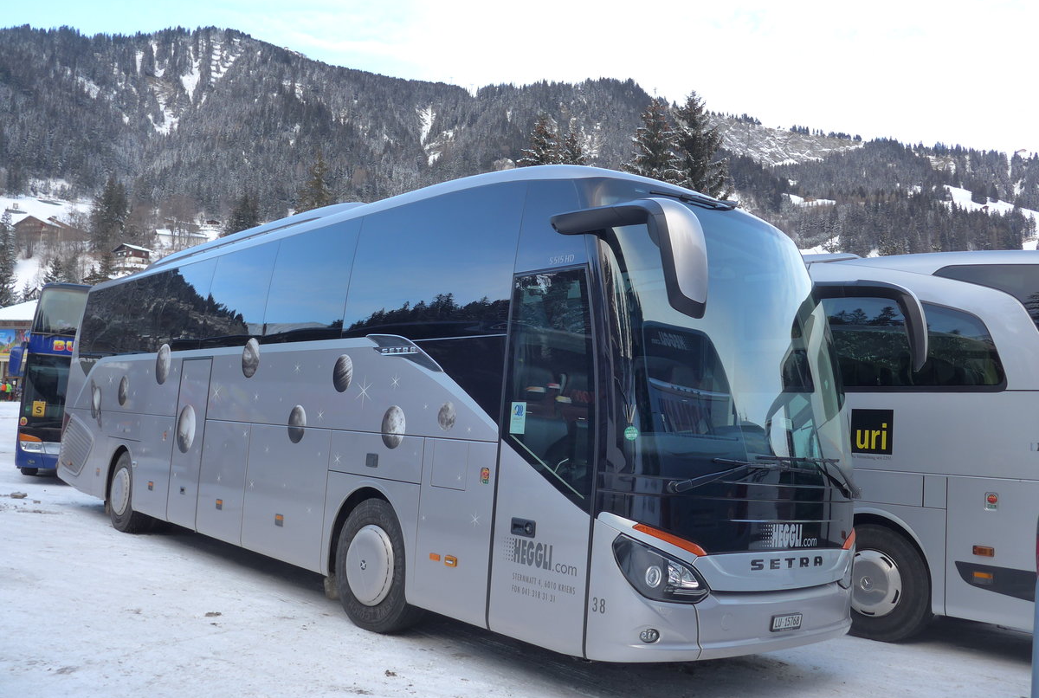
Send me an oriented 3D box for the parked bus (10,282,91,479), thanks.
[{"bbox_3d":[-11.671,1.225,24.279,2.550,4.000,13.900,7,-7,-25],"label":"parked bus"}]

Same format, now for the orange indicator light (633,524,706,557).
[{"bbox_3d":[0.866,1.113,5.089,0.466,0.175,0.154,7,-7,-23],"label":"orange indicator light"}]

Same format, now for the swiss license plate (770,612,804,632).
[{"bbox_3d":[1.706,1.735,5.523,0.320,0.090,0.020,10,-8,-41],"label":"swiss license plate"}]

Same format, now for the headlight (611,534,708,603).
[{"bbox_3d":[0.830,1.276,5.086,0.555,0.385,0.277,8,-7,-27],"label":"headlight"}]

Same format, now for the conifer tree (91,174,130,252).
[{"bbox_3d":[-113.712,-37.904,241.936,11.000,22.000,11.000,7,-7,-26],"label":"conifer tree"}]

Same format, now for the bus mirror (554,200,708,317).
[{"bbox_3d":[0.633,-0.504,5.060,0.290,0.710,1.080,10,-8,-41],"label":"bus mirror"}]

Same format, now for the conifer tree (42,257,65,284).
[{"bbox_3d":[-54.251,-6.593,101.185,3.600,8.500,3.600,8,-7,-28],"label":"conifer tree"}]

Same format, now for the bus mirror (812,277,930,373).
[{"bbox_3d":[2.725,-0.154,6.842,0.290,0.710,1.000,10,-8,-41],"label":"bus mirror"}]

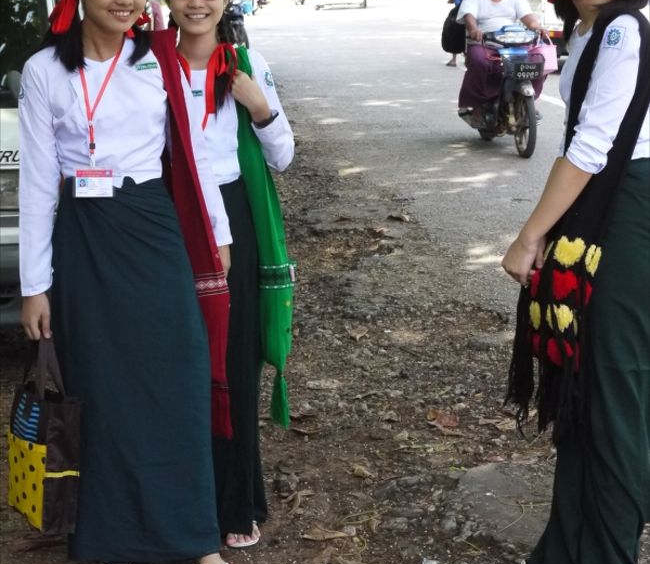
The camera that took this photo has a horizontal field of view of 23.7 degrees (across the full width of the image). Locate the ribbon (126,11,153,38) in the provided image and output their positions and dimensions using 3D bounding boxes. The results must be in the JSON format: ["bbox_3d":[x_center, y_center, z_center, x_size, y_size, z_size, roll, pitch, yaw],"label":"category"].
[{"bbox_3d":[-0.444,-0.620,3.720,0.070,0.075,0.060,-4,12,-17],"label":"ribbon"}]

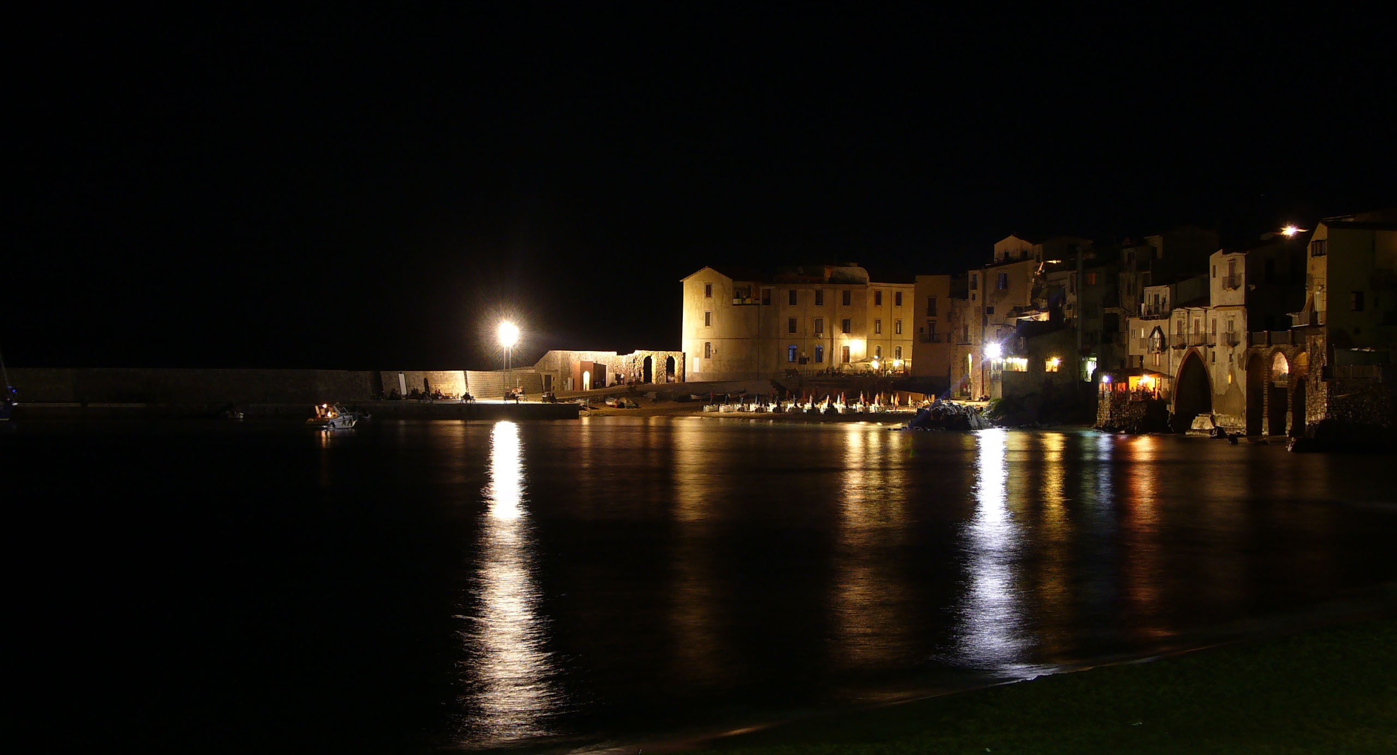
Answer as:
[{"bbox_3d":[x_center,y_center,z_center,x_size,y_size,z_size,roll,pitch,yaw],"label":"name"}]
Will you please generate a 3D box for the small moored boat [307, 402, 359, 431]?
[{"bbox_3d":[-34.800,3.650,230.000,5.100,2.400,2.000,0,0,18],"label":"small moored boat"}]

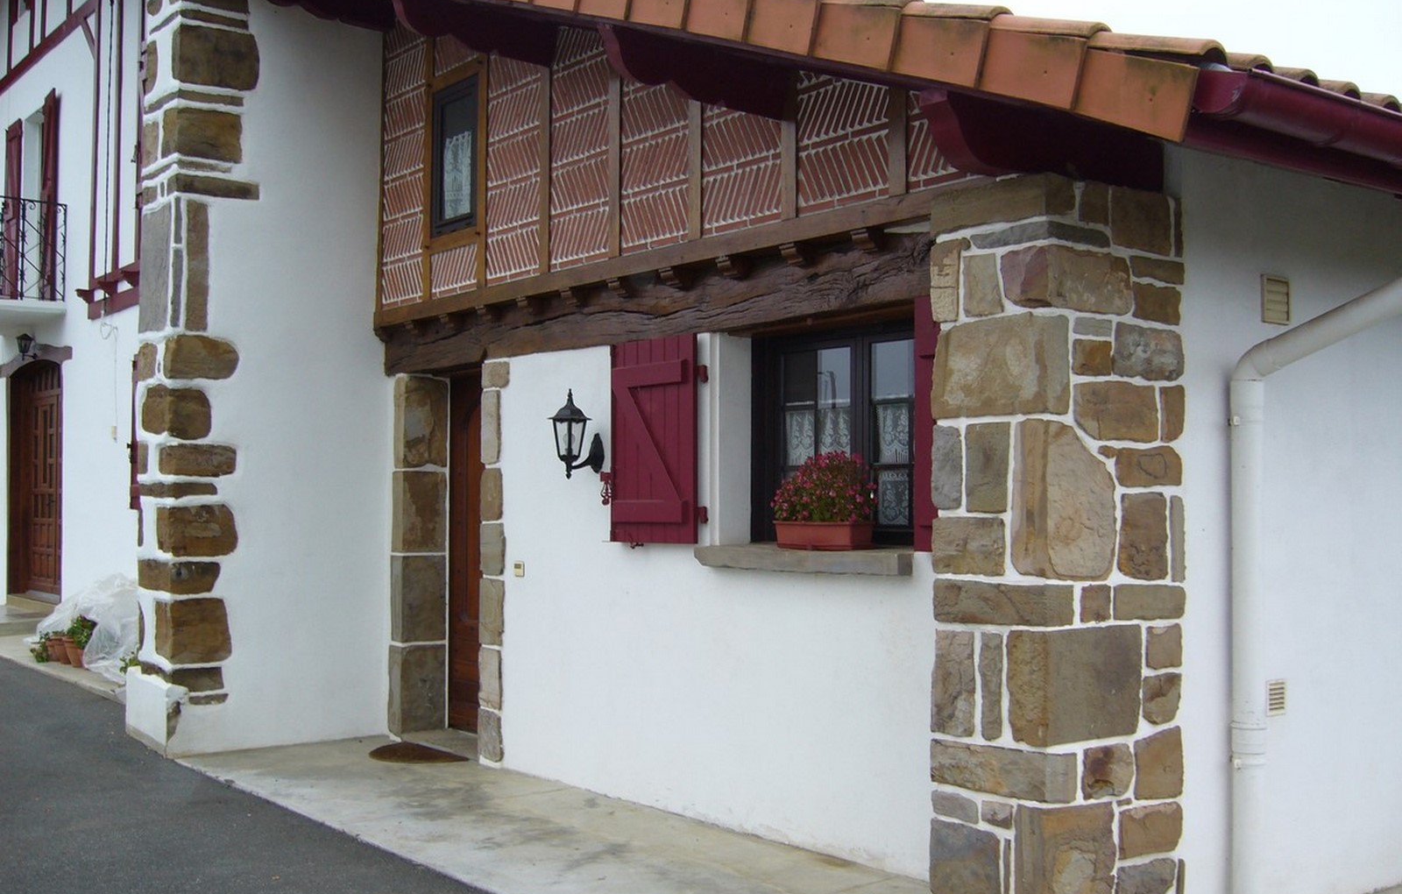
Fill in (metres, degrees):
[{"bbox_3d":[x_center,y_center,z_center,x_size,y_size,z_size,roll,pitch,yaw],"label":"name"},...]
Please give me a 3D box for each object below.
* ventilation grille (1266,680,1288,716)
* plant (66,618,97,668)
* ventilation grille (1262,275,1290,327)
[{"bbox_3d":[1.955,0.849,4.799,0.132,0.121,0.025,3,-4,-40],"label":"ventilation grille"},{"bbox_3d":[-4.753,1.516,11.019,0.250,0.390,0.250,3,-3,-40],"label":"plant"},{"bbox_3d":[2.025,-0.514,4.971,0.183,0.164,0.022,3,-3,-40],"label":"ventilation grille"}]

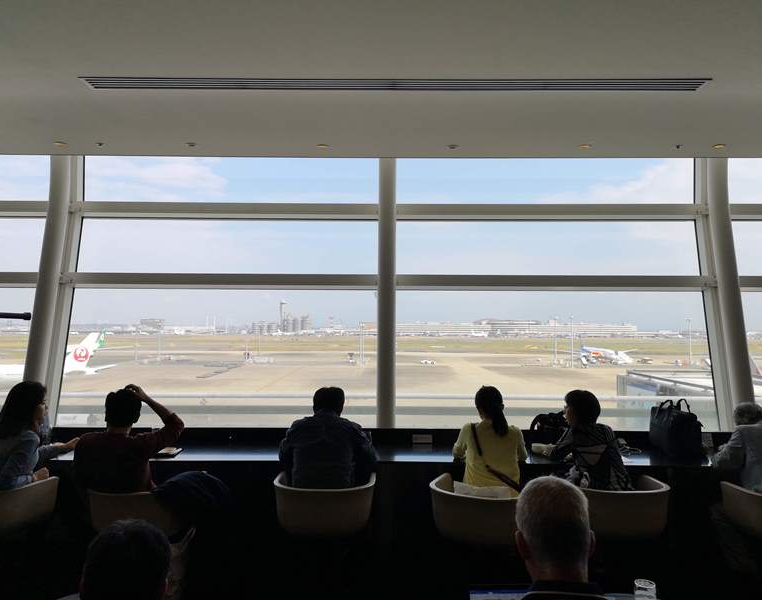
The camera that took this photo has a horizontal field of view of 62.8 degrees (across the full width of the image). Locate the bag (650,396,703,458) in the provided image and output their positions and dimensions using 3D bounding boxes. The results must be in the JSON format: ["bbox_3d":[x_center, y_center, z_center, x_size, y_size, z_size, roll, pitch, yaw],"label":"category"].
[{"bbox_3d":[1.866,0.804,3.921,0.200,0.370,0.370,0,-2,11],"label":"bag"}]

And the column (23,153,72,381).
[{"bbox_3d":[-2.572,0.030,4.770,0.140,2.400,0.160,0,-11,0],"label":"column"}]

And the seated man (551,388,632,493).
[{"bbox_3d":[1.214,1.143,3.657,0.520,1.200,0.720,1,-2,-22],"label":"seated man"}]

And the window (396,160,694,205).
[{"bbox_3d":[1.350,-0.980,5.170,2.500,0.400,0.070,0,-2,0],"label":"window"}]

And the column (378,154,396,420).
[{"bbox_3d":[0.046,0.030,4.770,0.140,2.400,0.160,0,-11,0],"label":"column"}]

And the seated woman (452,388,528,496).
[{"bbox_3d":[0.629,1.130,3.658,0.460,1.200,0.700,0,-2,0],"label":"seated woman"}]

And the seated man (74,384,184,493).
[{"bbox_3d":[-1.446,1.119,3.638,0.620,1.240,0.740,0,-2,3],"label":"seated man"}]

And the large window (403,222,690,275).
[{"bbox_3d":[1.355,-0.420,5.090,2.500,0.440,0.070,0,-10,0],"label":"large window"}]

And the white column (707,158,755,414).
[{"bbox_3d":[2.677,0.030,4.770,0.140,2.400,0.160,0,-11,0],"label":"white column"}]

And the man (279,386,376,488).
[{"bbox_3d":[-0.316,1.126,3.658,0.540,1.220,0.720,0,-2,0],"label":"man"}]

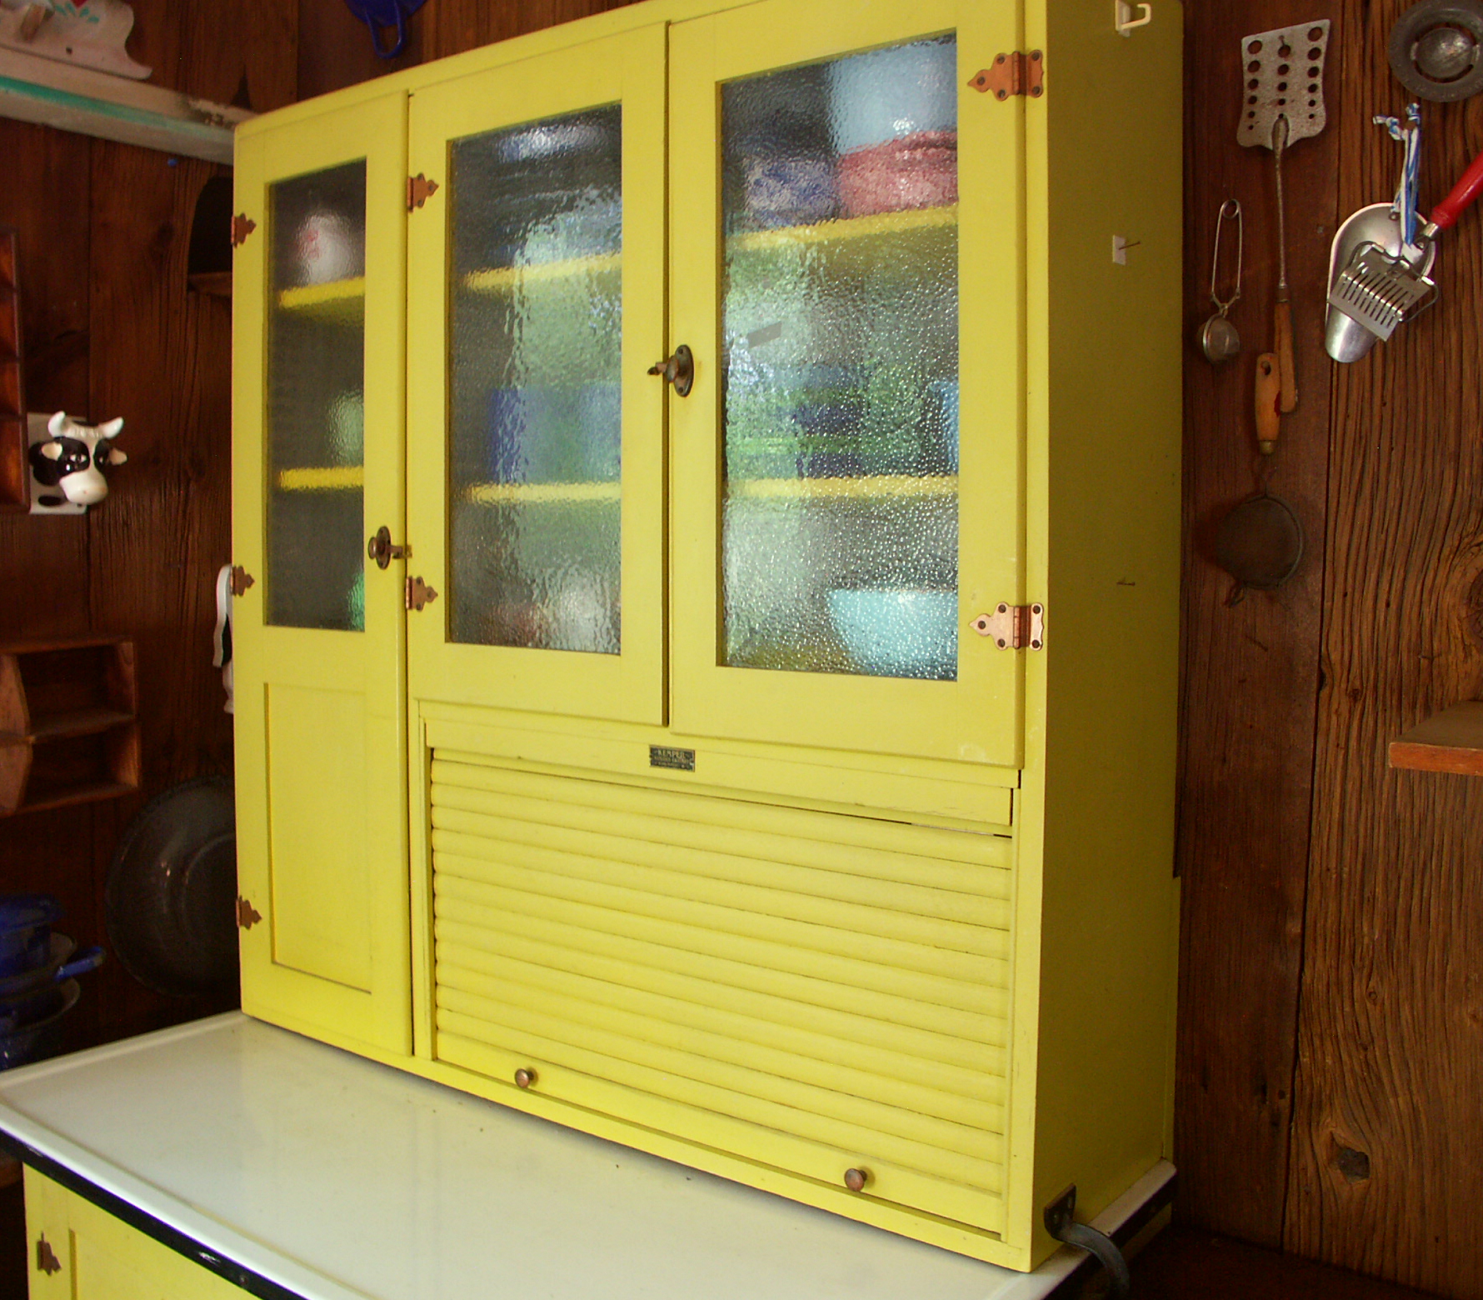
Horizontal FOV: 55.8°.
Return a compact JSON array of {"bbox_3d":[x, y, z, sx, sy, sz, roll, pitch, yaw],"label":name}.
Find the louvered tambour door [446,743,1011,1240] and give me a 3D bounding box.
[{"bbox_3d":[-0.061,0.276,1.244,0.651,0.310,0.030,3,4,37],"label":"louvered tambour door"}]

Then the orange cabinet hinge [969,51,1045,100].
[{"bbox_3d":[0.191,-0.413,1.014,0.060,0.034,0.014,3,4,37],"label":"orange cabinet hinge"}]

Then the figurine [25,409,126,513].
[{"bbox_3d":[-0.815,-0.228,1.720,0.098,0.122,0.106,3,4,37],"label":"figurine"}]

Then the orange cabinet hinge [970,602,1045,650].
[{"bbox_3d":[0.195,-0.018,1.029,0.060,0.035,0.014,3,4,37],"label":"orange cabinet hinge"}]

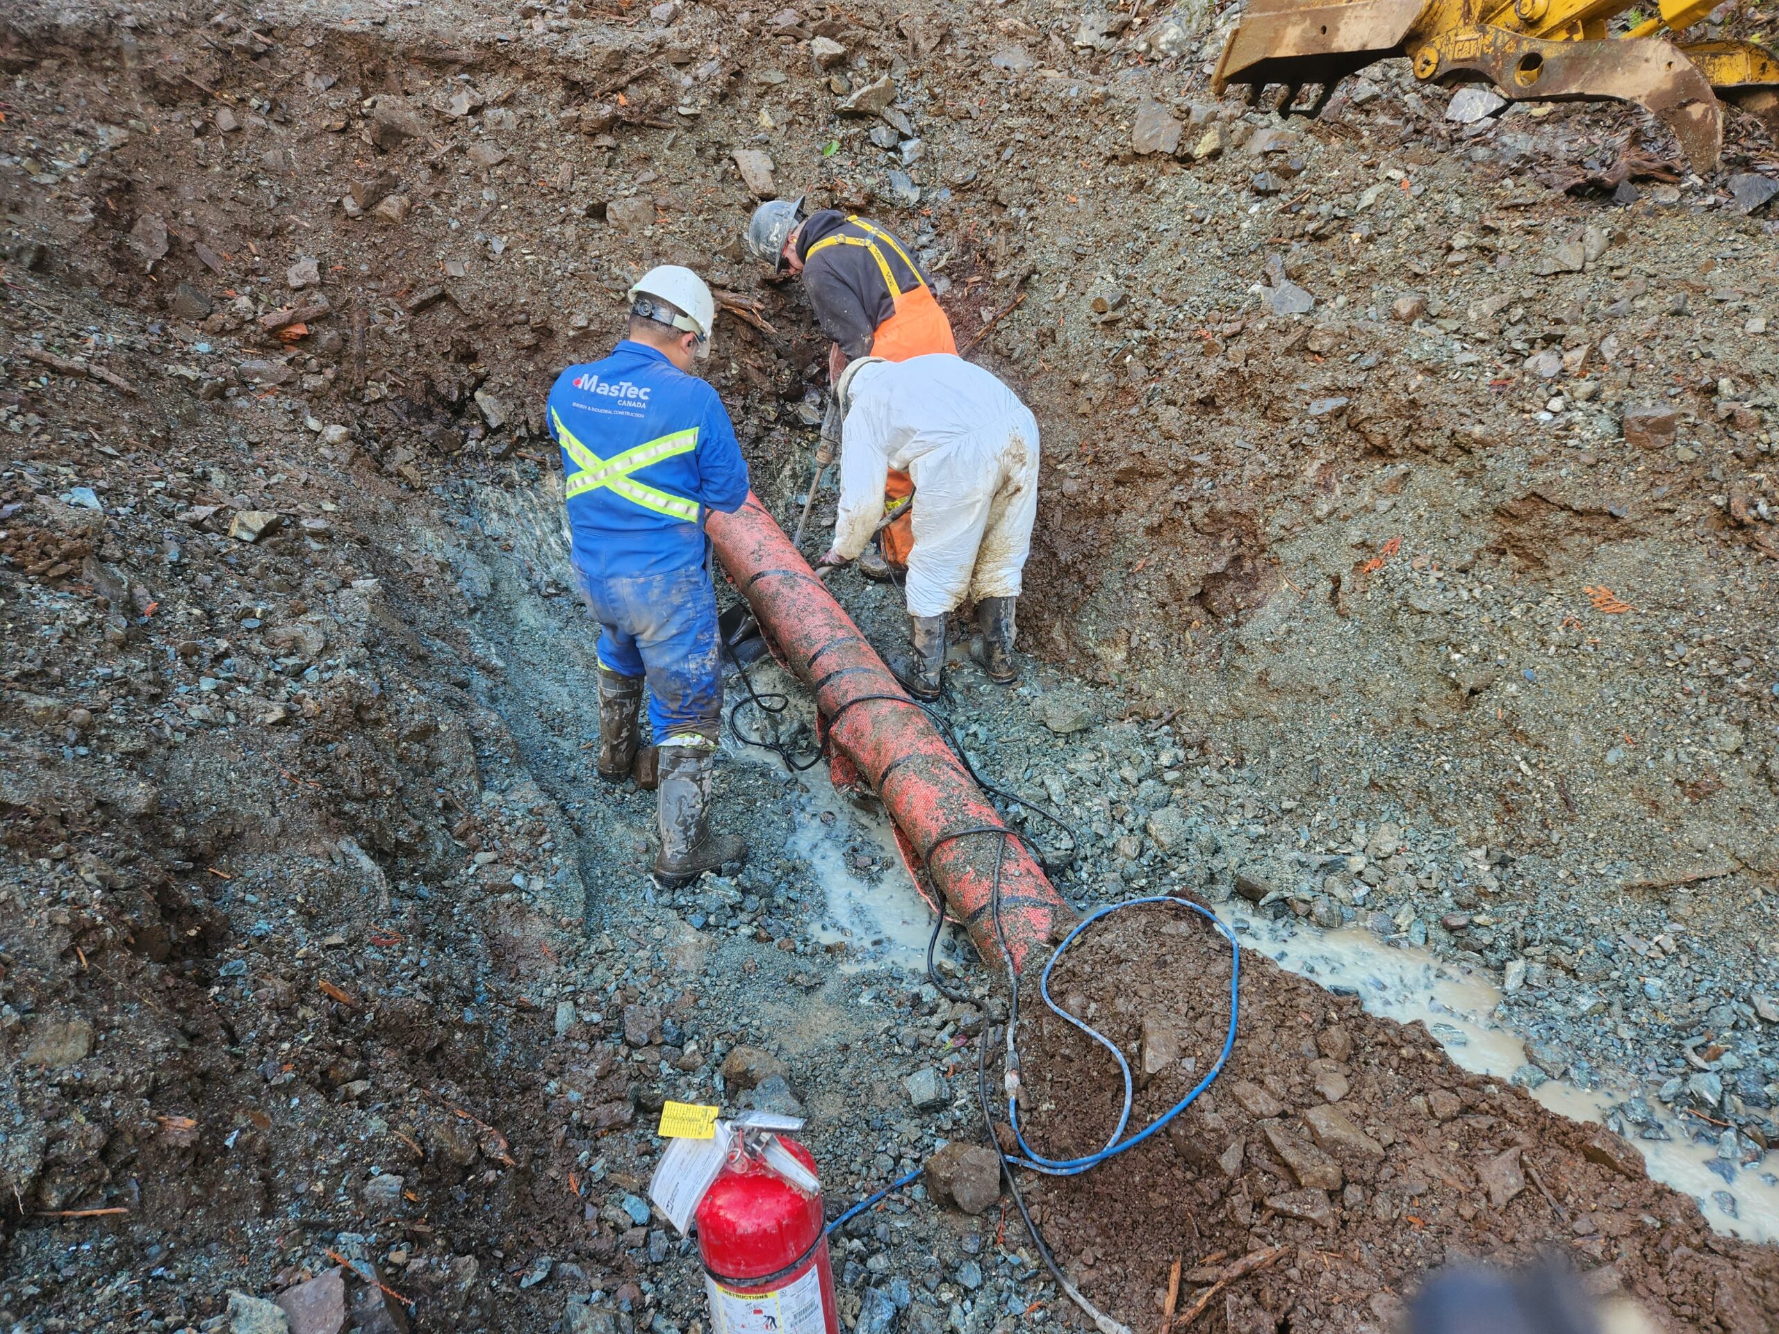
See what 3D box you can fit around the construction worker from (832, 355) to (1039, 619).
[{"bbox_3d":[0.150,-0.622,3.983,0.820,0.950,0.550,26,42,32],"label":"construction worker"}]

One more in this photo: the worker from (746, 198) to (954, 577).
[{"bbox_3d":[-0.100,-1.016,4.502,0.800,1.460,0.550,9,36,12],"label":"worker"}]

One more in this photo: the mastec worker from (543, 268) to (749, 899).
[{"bbox_3d":[-0.650,-0.239,3.227,0.600,1.690,0.620,24,42,30],"label":"mastec worker"}]

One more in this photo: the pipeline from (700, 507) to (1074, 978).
[{"bbox_3d":[-0.204,-0.032,4.143,0.280,0.280,2.942,-14,37,-19],"label":"pipeline"}]

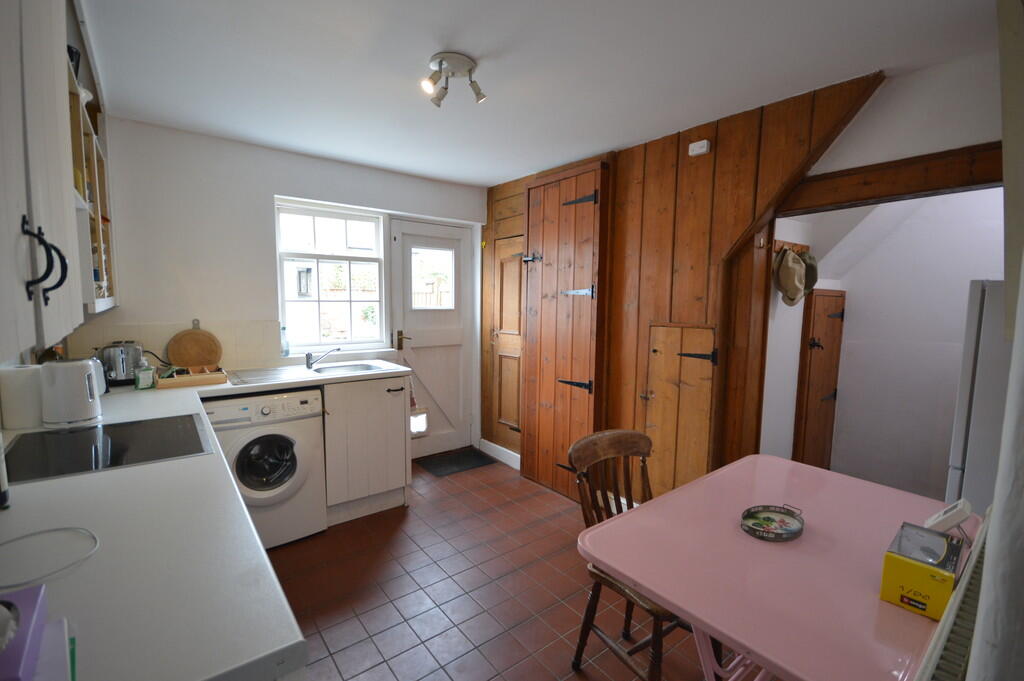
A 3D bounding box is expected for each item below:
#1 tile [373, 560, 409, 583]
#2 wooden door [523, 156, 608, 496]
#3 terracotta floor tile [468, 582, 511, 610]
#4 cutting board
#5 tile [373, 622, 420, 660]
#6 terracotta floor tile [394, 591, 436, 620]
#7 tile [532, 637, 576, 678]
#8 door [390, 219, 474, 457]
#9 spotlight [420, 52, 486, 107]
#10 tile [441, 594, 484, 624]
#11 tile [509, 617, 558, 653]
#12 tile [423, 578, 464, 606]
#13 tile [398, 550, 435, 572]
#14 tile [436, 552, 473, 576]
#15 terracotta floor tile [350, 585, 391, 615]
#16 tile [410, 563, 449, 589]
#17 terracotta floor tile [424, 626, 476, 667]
[{"bbox_3d":[-0.630,1.173,2.163,0.150,0.012,0.150,-4,7,-39],"label":"tile"},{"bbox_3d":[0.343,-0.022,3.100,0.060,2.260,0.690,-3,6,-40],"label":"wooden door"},{"bbox_3d":[-0.102,1.205,2.009,0.149,0.012,0.149,-3,6,-38],"label":"terracotta floor tile"},{"bbox_3d":[-1.851,0.040,2.502,0.262,0.334,0.018,-1,-9,-40],"label":"cutting board"},{"bbox_3d":[-0.465,1.219,1.722,0.149,0.013,0.149,-3,6,-38],"label":"tile"},{"bbox_3d":[-0.441,1.202,1.938,0.149,0.012,0.149,-3,6,-38],"label":"terracotta floor tile"},{"bbox_3d":[0.185,1.231,1.646,0.149,0.012,0.149,-3,6,-38],"label":"tile"},{"bbox_3d":[-0.701,0.012,3.827,0.790,2.040,0.045,-3,6,-37],"label":"door"},{"bbox_3d":[-0.236,-1.071,1.782,0.270,0.165,0.230,0,5,-8],"label":"spotlight"},{"bbox_3d":[-0.221,1.200,1.900,0.150,0.012,0.150,-4,7,-39],"label":"tile"},{"bbox_3d":[0.089,1.223,1.768,0.149,0.013,0.149,-3,6,-38],"label":"tile"},{"bbox_3d":[-0.325,1.208,2.046,0.149,0.012,0.149,-3,7,-38],"label":"tile"},{"bbox_3d":[-0.514,1.184,2.280,0.149,0.012,0.149,-3,7,-38],"label":"tile"},{"bbox_3d":[-0.294,1.188,2.251,0.149,0.012,0.149,-3,6,-38],"label":"tile"},{"bbox_3d":[-0.656,1.196,1.962,0.149,0.013,0.149,-3,6,-38],"label":"terracotta floor tile"},{"bbox_3d":[-0.414,1.179,2.137,0.150,0.012,0.150,-4,7,-39],"label":"tile"},{"bbox_3d":[-0.247,1.215,1.689,0.150,0.012,0.150,-4,7,-39],"label":"terracotta floor tile"}]

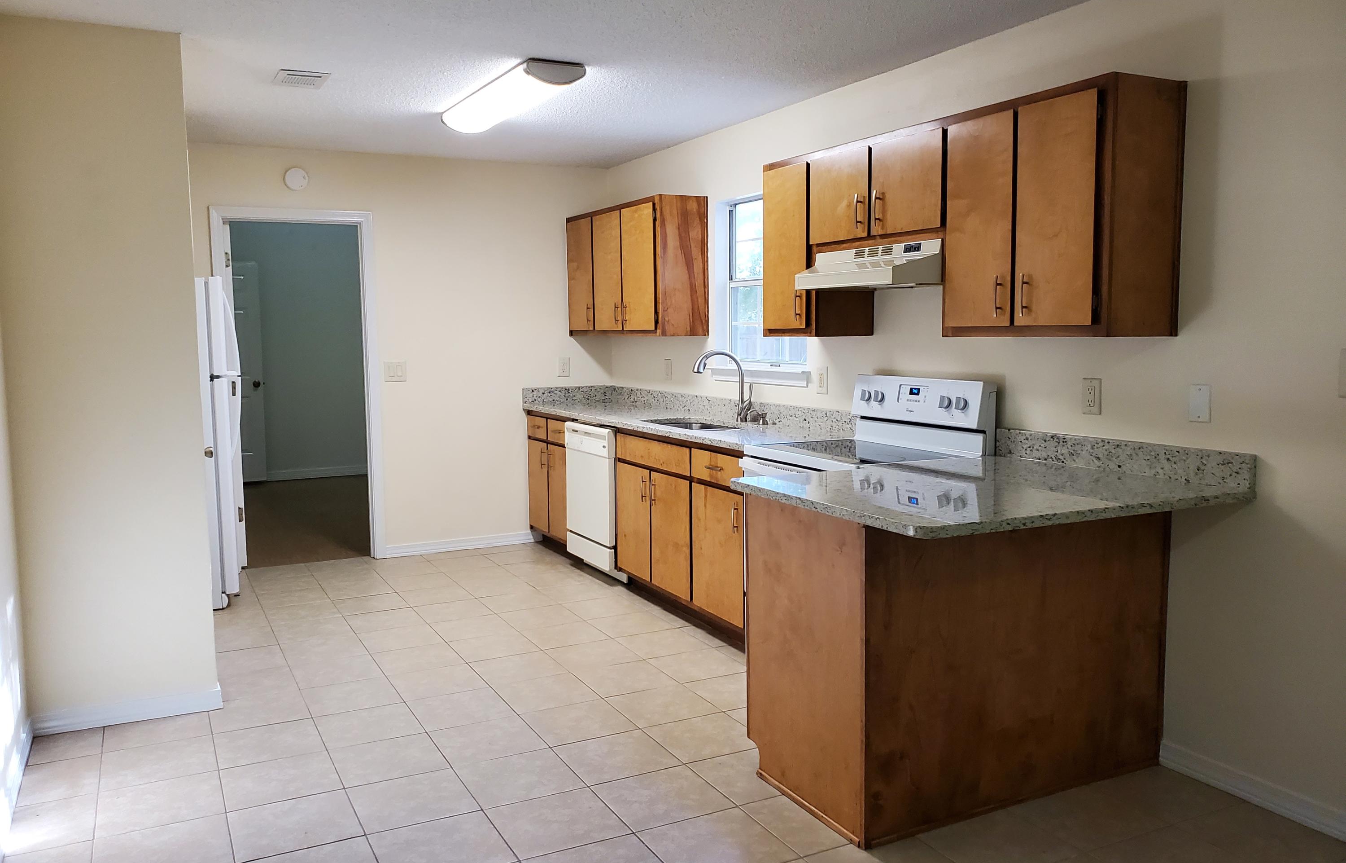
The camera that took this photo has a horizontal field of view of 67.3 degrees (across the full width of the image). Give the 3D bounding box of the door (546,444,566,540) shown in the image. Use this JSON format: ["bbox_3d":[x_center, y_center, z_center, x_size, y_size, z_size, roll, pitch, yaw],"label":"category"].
[{"bbox_3d":[-0.689,0.374,6.125,0.040,0.565,0.316,-3,6,-28],"label":"door"}]

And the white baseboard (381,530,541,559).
[{"bbox_3d":[-1.357,0.730,6.587,1.040,0.080,0.016,-3,6,-27],"label":"white baseboard"}]

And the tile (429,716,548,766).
[{"bbox_3d":[-0.627,1.054,3.441,0.328,0.012,0.325,-3,6,-27],"label":"tile"}]

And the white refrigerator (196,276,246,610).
[{"bbox_3d":[-2.682,0.067,5.209,0.750,1.670,0.730,-3,6,-28],"label":"white refrigerator"}]

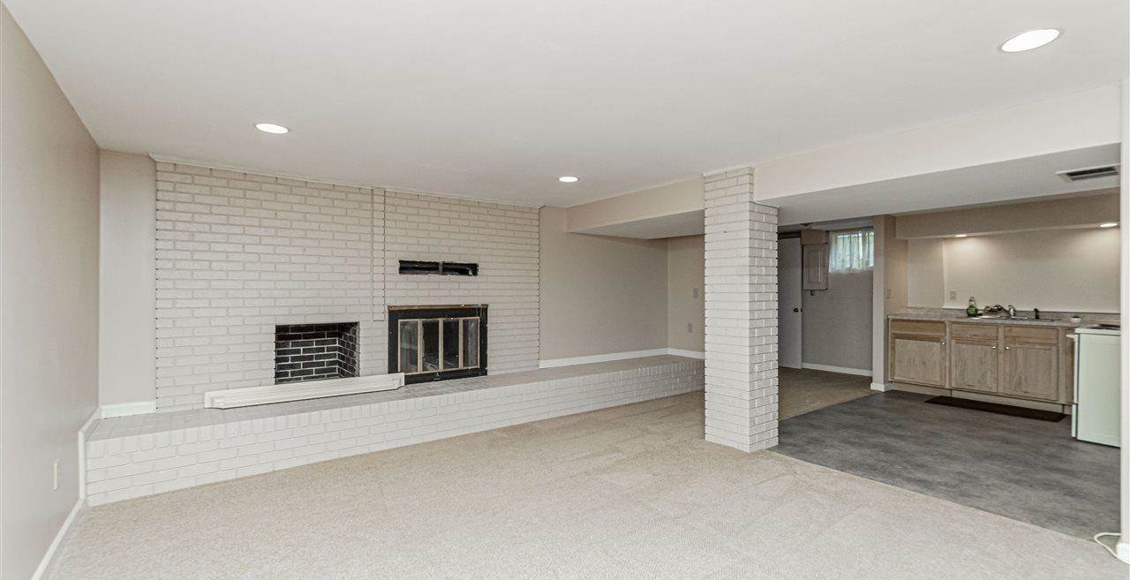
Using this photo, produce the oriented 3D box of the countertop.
[{"bbox_3d":[4.785,0.295,5.080,0.640,0.124,2.095,0,0,-38],"label":"countertop"}]

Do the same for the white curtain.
[{"bbox_3d":[4.189,-0.567,6.815,0.100,0.610,0.670,0,0,-38],"label":"white curtain"}]

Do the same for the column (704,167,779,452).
[{"bbox_3d":[1.420,0.144,3.782,0.399,2.140,0.393,0,0,-38],"label":"column"}]

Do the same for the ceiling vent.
[{"bbox_3d":[2.980,-0.652,2.665,0.370,0.028,0.237,0,0,-38],"label":"ceiling vent"}]

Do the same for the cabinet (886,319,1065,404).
[{"bbox_3d":[4.633,0.774,5.293,0.600,0.838,1.520,0,0,-38],"label":"cabinet"}]

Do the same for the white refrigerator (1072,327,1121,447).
[{"bbox_3d":[4.644,0.762,3.824,0.740,0.912,0.685,0,0,-38],"label":"white refrigerator"}]

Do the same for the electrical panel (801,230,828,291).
[{"bbox_3d":[3.828,-0.444,7.206,0.095,0.915,0.360,0,0,-38],"label":"electrical panel"}]

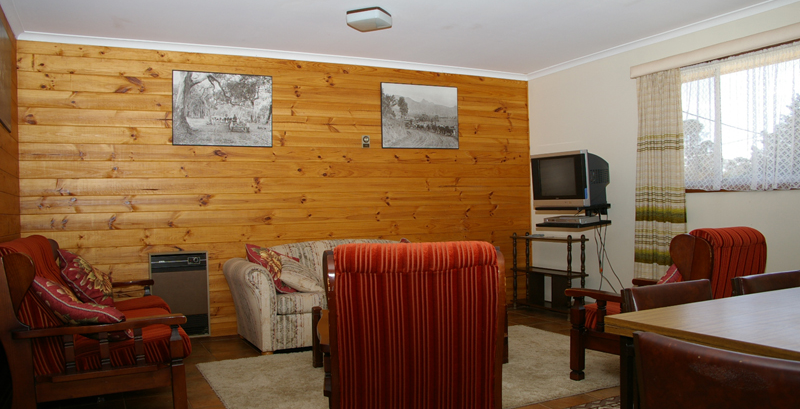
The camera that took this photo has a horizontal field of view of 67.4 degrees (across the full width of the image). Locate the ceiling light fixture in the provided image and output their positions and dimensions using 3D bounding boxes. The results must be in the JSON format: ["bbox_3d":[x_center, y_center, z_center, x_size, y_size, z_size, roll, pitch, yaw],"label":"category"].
[{"bbox_3d":[-0.208,-1.282,4.167,0.235,0.084,0.235,-1,1,23],"label":"ceiling light fixture"}]

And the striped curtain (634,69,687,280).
[{"bbox_3d":[2.104,-0.140,4.882,0.100,1.900,0.500,-2,1,-26],"label":"striped curtain"}]

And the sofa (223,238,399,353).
[{"bbox_3d":[-0.453,0.689,4.995,1.860,0.770,0.820,-2,1,-26],"label":"sofa"}]

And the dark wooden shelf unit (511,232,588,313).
[{"bbox_3d":[1.387,0.646,5.619,0.260,0.745,0.790,-2,1,-31],"label":"dark wooden shelf unit"}]

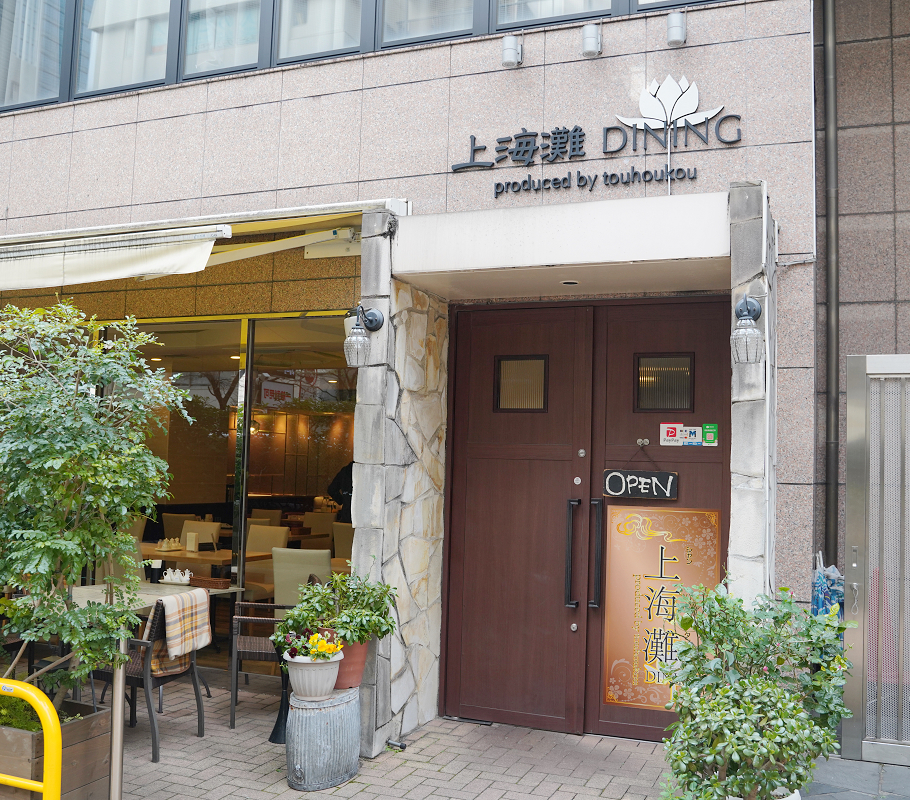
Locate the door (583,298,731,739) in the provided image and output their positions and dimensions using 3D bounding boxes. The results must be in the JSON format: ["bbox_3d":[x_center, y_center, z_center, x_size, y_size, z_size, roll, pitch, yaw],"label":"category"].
[{"bbox_3d":[1.151,0.669,5.226,0.870,2.450,0.070,0,-4,23],"label":"door"}]

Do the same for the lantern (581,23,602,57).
[{"bbox_3d":[0.789,-2.033,5.350,0.085,0.160,0.140,0,-4,23],"label":"lantern"}]

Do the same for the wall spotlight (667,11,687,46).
[{"bbox_3d":[1.232,-2.021,5.161,0.085,0.160,0.140,0,-4,23],"label":"wall spotlight"}]

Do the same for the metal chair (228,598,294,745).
[{"bbox_3d":[-0.987,1.440,5.457,0.570,0.810,0.550,2,-4,-4],"label":"metal chair"}]

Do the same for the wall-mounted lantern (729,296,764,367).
[{"bbox_3d":[1.275,-0.312,4.088,0.150,0.320,0.220,0,-4,23],"label":"wall-mounted lantern"}]

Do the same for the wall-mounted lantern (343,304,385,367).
[{"bbox_3d":[-0.471,-0.322,4.791,0.135,0.313,0.240,0,-4,23],"label":"wall-mounted lantern"}]

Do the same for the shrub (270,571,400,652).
[{"bbox_3d":[-0.607,1.037,4.641,0.640,0.430,0.540,0,-4,23],"label":"shrub"}]

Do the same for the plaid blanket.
[{"bbox_3d":[-1.417,1.181,4.783,0.210,0.380,0.380,1,-4,14],"label":"plaid blanket"}]

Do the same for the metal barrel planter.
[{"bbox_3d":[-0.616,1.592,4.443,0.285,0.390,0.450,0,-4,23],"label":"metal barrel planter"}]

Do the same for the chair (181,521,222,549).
[{"bbox_3d":[-2.448,1.552,8.344,0.450,0.890,0.560,0,-4,23],"label":"chair"}]

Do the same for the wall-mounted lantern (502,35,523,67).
[{"bbox_3d":[0.348,-2.044,5.538,0.085,0.160,0.140,0,-4,23],"label":"wall-mounted lantern"}]

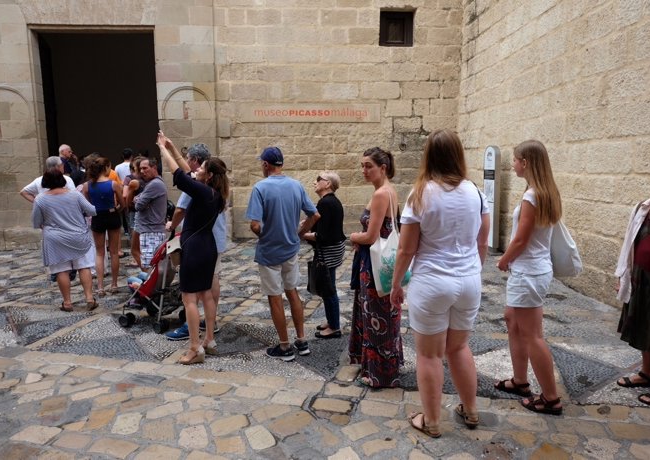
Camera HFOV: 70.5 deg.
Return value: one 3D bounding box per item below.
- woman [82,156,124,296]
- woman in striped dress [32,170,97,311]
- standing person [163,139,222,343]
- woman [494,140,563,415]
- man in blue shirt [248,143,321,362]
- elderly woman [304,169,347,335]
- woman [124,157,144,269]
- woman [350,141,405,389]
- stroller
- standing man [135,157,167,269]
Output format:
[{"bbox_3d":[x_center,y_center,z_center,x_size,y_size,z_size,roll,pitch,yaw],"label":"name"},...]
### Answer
[{"bbox_3d":[-2.677,-0.049,5.592,0.500,1.644,0.360,-3,9,-20],"label":"woman"},{"bbox_3d":[-2.760,0.104,4.976,0.660,1.524,0.420,-4,9,-25],"label":"woman in striped dress"},{"bbox_3d":[-1.163,0.108,4.166,0.550,1.754,0.520,1,9,7],"label":"standing person"},{"bbox_3d":[1.294,0.302,2.963,0.460,1.727,0.430,3,9,22],"label":"woman"},{"bbox_3d":[-0.335,0.190,3.775,0.570,1.708,0.420,-6,11,-36],"label":"man in blue shirt"},{"bbox_3d":[0.005,0.221,4.208,0.420,1.519,0.460,2,9,12],"label":"elderly woman"},{"bbox_3d":[-2.319,-0.090,5.819,0.400,1.658,0.450,3,9,22],"label":"woman"},{"bbox_3d":[0.369,0.268,3.300,0.460,1.694,0.460,3,9,19],"label":"woman"},{"bbox_3d":[-1.629,0.447,4.454,0.692,1.000,0.450,4,9,24],"label":"stroller"},{"bbox_3d":[-1.877,0.041,5.002,0.420,1.639,0.500,1,9,3],"label":"standing man"}]

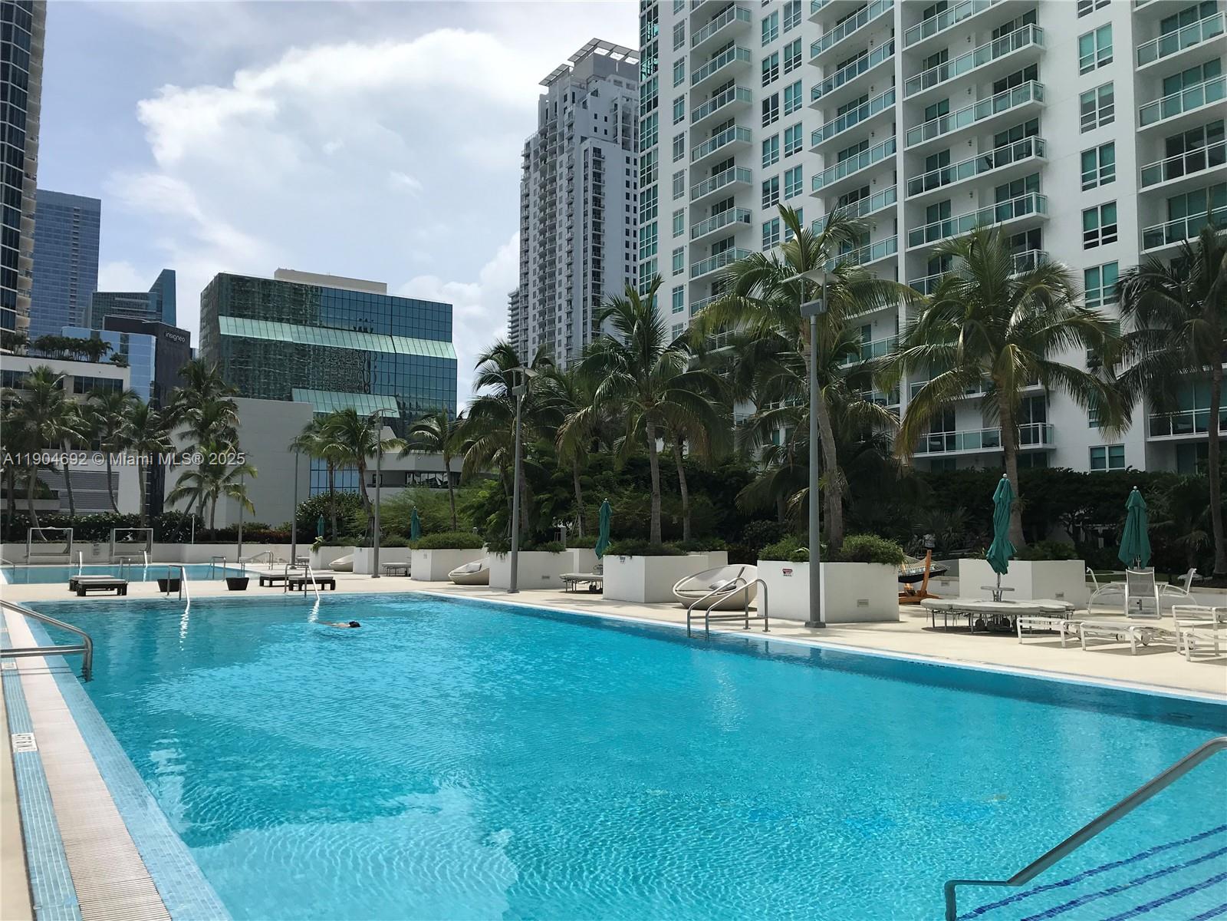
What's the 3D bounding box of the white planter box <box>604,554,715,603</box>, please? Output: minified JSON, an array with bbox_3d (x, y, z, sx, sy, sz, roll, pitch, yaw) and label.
[{"bbox_3d":[1.012,2.816,23.768,1.820,1.060,1.820,3,-5,-32],"label":"white planter box"}]

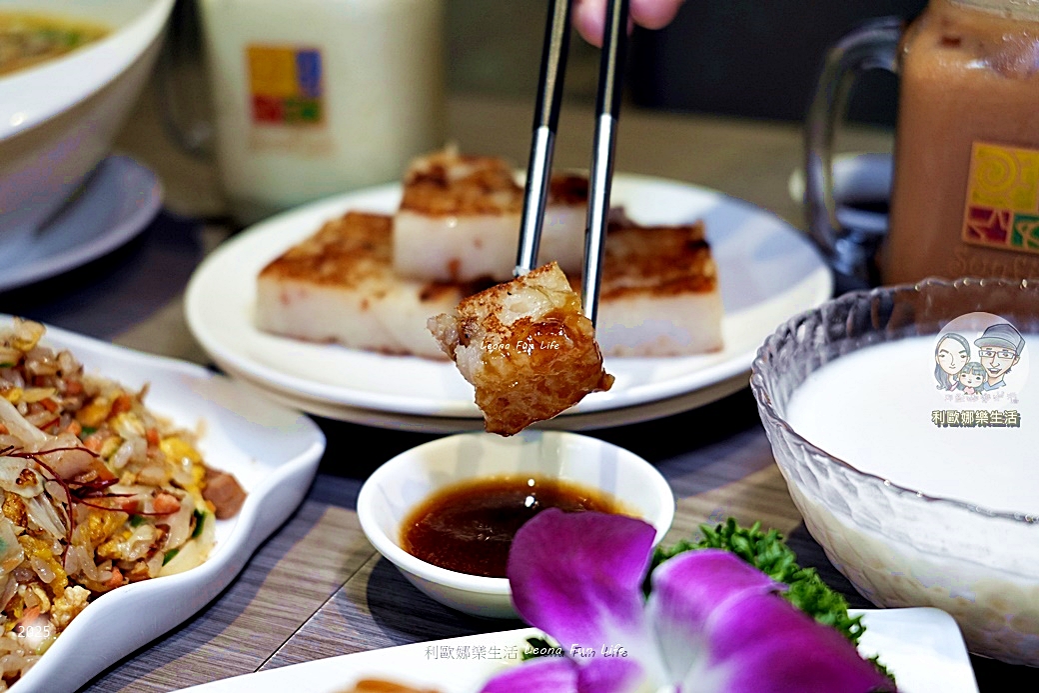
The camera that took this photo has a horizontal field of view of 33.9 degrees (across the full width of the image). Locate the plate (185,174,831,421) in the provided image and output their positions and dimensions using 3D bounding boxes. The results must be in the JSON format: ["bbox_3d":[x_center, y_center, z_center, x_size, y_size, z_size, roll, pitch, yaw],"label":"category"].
[{"bbox_3d":[-0.003,-0.014,0.538,0.199,0.021,0.199,-1,24,1],"label":"plate"}]

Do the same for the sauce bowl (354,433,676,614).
[{"bbox_3d":[-0.001,0.055,0.473,0.087,0.026,0.087,0,25,0],"label":"sauce bowl"}]

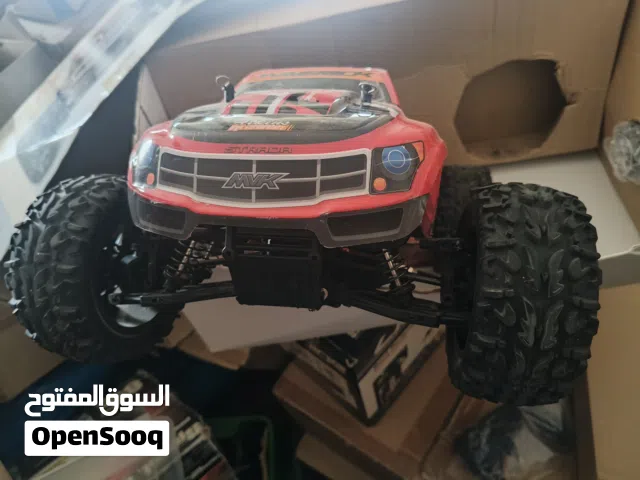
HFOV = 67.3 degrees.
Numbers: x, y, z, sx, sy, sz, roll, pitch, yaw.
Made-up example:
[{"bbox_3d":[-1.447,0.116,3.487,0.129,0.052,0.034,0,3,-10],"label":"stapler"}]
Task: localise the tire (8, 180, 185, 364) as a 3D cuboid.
[{"bbox_3d":[-0.143,0.018,0.321,0.057,0.122,0.122,-1,10,10],"label":"tire"}]

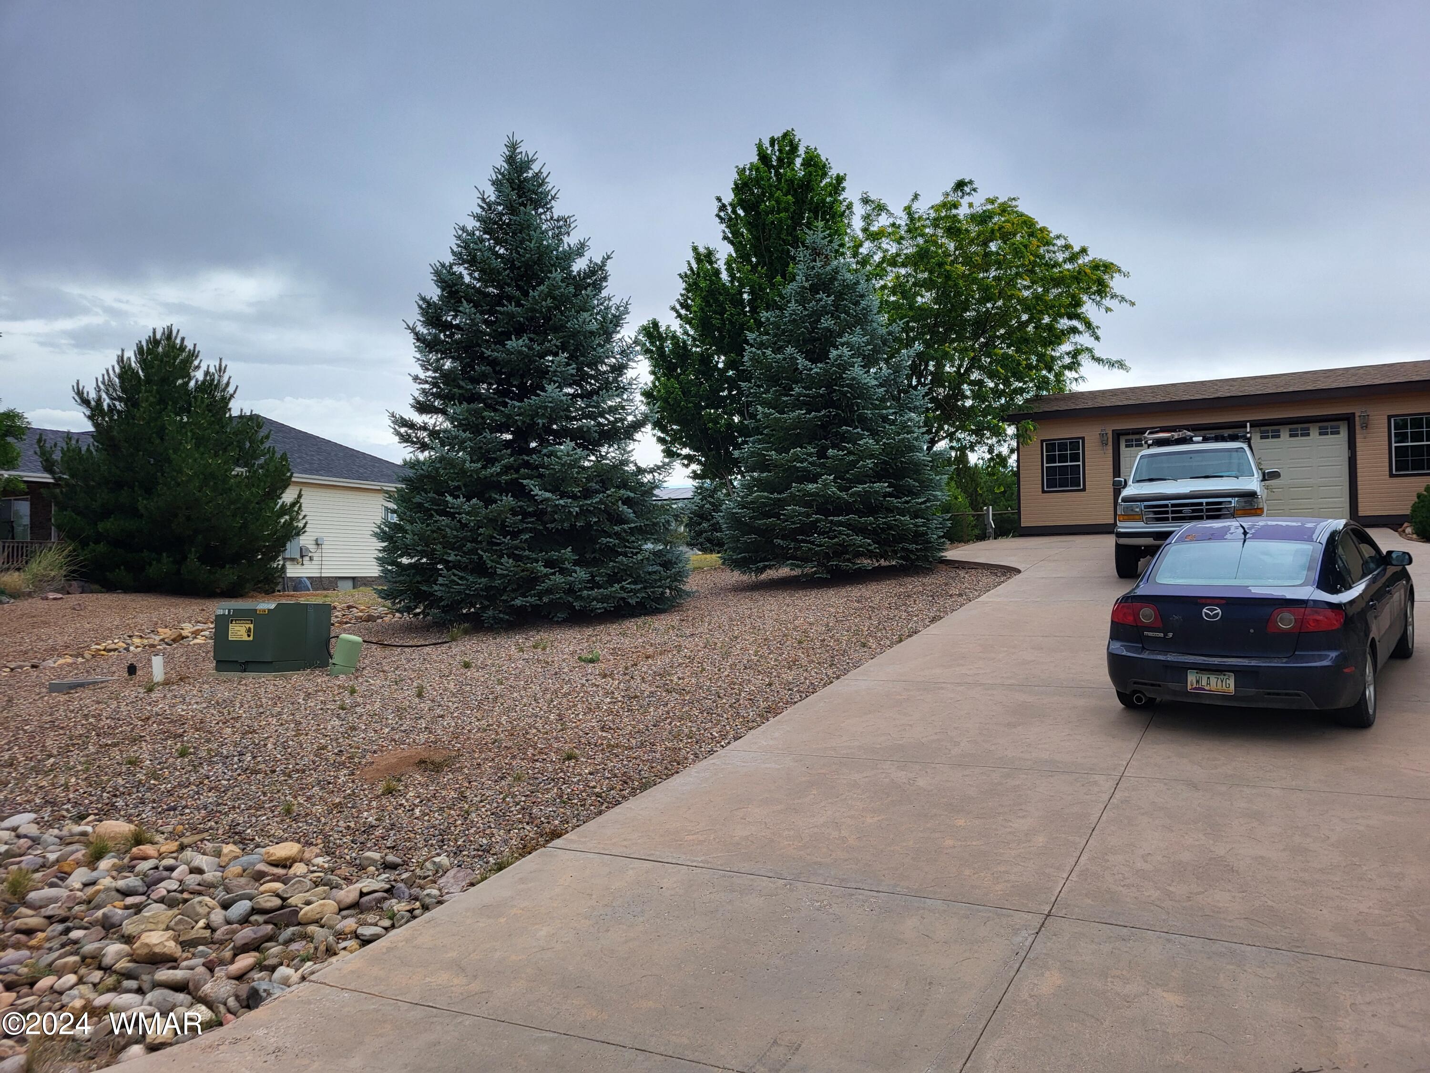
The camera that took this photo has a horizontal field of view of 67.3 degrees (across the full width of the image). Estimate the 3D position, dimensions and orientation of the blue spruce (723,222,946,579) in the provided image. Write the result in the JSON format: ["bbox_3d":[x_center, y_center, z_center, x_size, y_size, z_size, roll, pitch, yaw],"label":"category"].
[{"bbox_3d":[2.412,-2.790,22.104,4.617,7.030,4.617,-1,-2,6],"label":"blue spruce"}]

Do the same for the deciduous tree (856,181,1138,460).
[{"bbox_3d":[6.855,-4.359,27.162,6.939,9.342,6.939,-1,-2,14],"label":"deciduous tree"}]

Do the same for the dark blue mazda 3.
[{"bbox_3d":[4.868,0.568,9.377,1.770,1.465,4.530,-1,5,38],"label":"dark blue mazda 3"}]

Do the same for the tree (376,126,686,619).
[{"bbox_3d":[-3.280,-2.905,19.008,5.405,8.450,5.405,0,-2,-10],"label":"tree"}]

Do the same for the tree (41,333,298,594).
[{"bbox_3d":[-11.170,-1.573,22.059,4.837,5.502,4.837,1,-2,-27],"label":"tree"}]

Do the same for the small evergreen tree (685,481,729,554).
[{"bbox_3d":[-0.168,-0.506,28.519,1.400,1.990,1.400,-1,-2,0],"label":"small evergreen tree"}]

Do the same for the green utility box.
[{"bbox_3d":[-5.675,1.296,13.801,0.860,0.830,0.960,-1,-2,20],"label":"green utility box"}]

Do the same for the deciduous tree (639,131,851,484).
[{"bbox_3d":[0.897,-4.820,27.179,5.754,11.076,5.754,-1,-2,2],"label":"deciduous tree"}]

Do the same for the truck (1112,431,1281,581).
[{"bbox_3d":[7.948,-0.613,17.652,2.050,2.150,5.600,-2,4,27],"label":"truck"}]

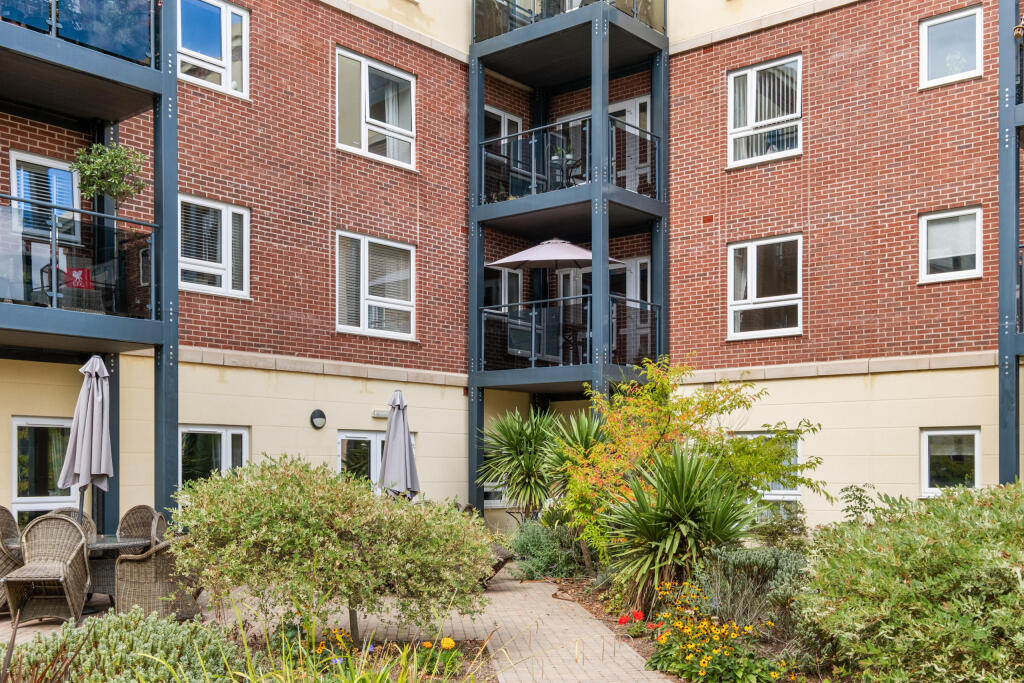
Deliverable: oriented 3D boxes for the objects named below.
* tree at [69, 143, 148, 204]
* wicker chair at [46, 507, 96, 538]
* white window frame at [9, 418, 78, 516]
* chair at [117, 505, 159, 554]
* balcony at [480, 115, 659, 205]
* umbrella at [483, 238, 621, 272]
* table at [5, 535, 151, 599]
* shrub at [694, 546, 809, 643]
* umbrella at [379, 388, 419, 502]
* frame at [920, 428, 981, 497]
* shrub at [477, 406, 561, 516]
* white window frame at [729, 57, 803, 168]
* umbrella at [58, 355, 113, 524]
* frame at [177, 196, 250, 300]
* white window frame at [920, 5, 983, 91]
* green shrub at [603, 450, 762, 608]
[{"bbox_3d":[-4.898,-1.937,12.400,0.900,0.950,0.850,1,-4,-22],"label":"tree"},{"bbox_3d":[-4.968,2.391,11.550,0.600,0.950,0.650,2,-4,-25],"label":"wicker chair"},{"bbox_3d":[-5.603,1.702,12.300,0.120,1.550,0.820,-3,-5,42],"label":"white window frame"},{"bbox_3d":[-4.500,2.550,12.350,0.620,1.000,0.650,0,-4,6],"label":"chair"},{"bbox_3d":[1.020,-2.971,17.850,2.450,1.120,1.650,-3,-4,40],"label":"balcony"},{"bbox_3d":[0.750,-0.670,17.700,2.400,2.250,2.400,-3,-5,39],"label":"umbrella"},{"bbox_3d":[-4.378,2.396,10.440,1.520,0.740,1.500,0,-3,0],"label":"table"},{"bbox_3d":[2.300,2.360,9.800,1.100,0.820,1.000,-1,-4,11],"label":"shrub"},{"bbox_3d":[-1.463,1.830,13.200,0.520,2.400,0.520,0,-3,0],"label":"umbrella"},{"bbox_3d":[6.382,1.786,14.870,0.830,1.010,0.110,-3,-4,38],"label":"frame"},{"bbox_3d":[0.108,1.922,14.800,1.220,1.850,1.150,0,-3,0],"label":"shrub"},{"bbox_3d":[4.130,-3.750,16.780,1.310,1.630,0.100,-3,-5,39],"label":"white window frame"},{"bbox_3d":[-4.670,1.540,11.250,0.600,2.700,0.580,6,-3,-17],"label":"umbrella"},{"bbox_3d":[-4.170,-1.290,14.270,0.100,1.300,1.200,-3,-5,41],"label":"frame"},{"bbox_3d":[6.400,-4.270,14.950,0.890,1.030,0.100,-3,-5,39],"label":"white window frame"},{"bbox_3d":[1.771,1.943,10.700,1.550,1.680,1.450,0,-3,0],"label":"green shrub"}]

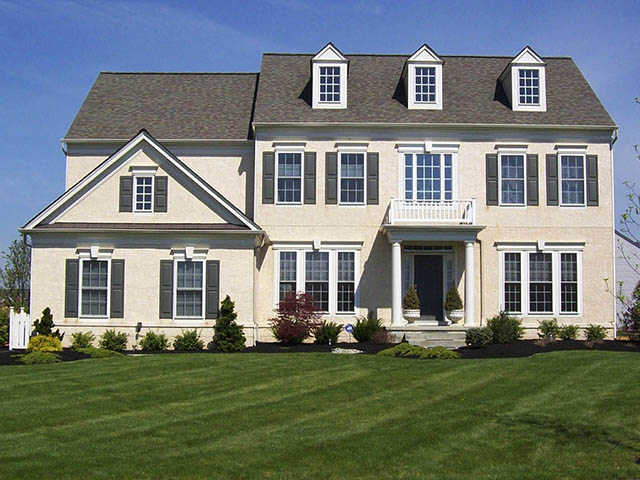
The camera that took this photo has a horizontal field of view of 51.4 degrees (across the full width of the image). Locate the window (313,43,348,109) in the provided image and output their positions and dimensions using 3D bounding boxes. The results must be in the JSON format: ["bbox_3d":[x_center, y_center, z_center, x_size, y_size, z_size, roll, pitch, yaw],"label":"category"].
[{"bbox_3d":[0.328,-5.238,22.542,1.160,2.161,2.200,0,-3,0],"label":"window"}]

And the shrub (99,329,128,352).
[{"bbox_3d":[-6.017,2.928,19.393,0.840,0.680,0.800,0,-3,-1],"label":"shrub"}]

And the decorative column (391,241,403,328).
[{"bbox_3d":[2.334,1.332,20.200,0.340,2.620,0.340,0,-5,-1],"label":"decorative column"}]

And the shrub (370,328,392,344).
[{"bbox_3d":[1.807,2.813,19.400,0.650,0.460,0.600,0,-3,-1],"label":"shrub"}]

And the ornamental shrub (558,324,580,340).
[{"bbox_3d":[7.580,2.813,20.242,0.687,0.514,0.620,0,-3,0],"label":"ornamental shrub"}]

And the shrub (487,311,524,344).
[{"bbox_3d":[5.424,2.558,19.461,1.100,0.970,1.000,0,-3,-1],"label":"shrub"}]

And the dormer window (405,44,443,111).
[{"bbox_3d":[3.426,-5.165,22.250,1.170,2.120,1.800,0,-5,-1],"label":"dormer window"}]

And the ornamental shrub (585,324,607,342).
[{"bbox_3d":[8.485,2.880,20.500,0.680,0.560,0.660,0,-5,-1],"label":"ornamental shrub"}]

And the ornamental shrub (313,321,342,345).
[{"bbox_3d":[0.229,2.821,20.300,0.900,0.730,0.850,0,-5,-1],"label":"ornamental shrub"}]

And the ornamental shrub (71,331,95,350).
[{"bbox_3d":[-6.499,2.750,18.214,0.655,0.543,0.620,0,-3,0],"label":"ornamental shrub"}]

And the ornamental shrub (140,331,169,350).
[{"bbox_3d":[-4.855,2.930,19.408,0.860,0.600,0.800,0,-3,-1],"label":"ornamental shrub"}]

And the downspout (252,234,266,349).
[{"bbox_3d":[-1.838,1.534,20.224,0.400,3.400,0.220,0,-3,-1],"label":"downspout"}]

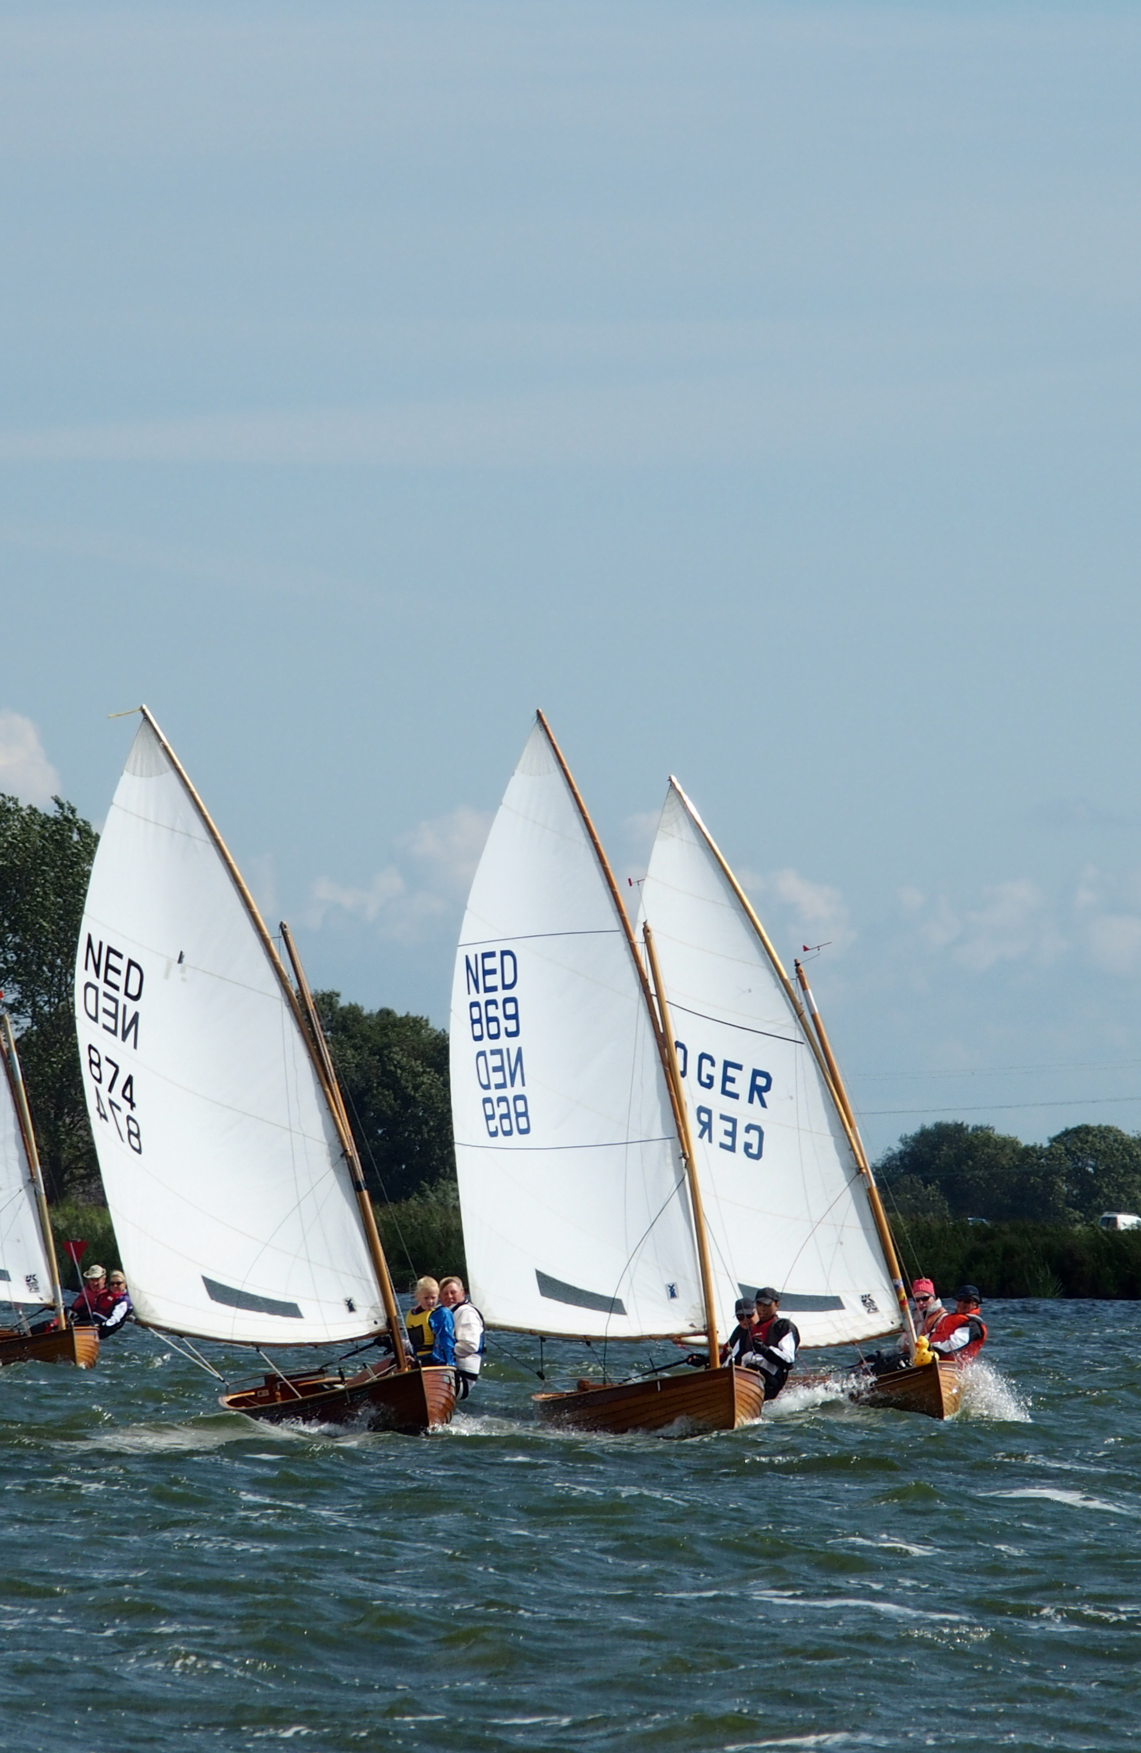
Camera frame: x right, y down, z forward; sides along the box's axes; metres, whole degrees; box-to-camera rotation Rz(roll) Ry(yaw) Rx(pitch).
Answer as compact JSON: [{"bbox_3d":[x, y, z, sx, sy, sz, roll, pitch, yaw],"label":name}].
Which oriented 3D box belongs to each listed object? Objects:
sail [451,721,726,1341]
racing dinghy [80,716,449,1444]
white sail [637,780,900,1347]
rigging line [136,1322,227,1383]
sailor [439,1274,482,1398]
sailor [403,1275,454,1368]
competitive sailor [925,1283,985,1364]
[{"bbox_3d":[0.135,1.129,150.000,2.500,4.750,0.600,-7,1,45],"label":"sail"},{"bbox_3d":[-2.379,1.482,149.885,2.070,5.600,3.680,-13,2,-14],"label":"racing dinghy"},{"bbox_3d":[1.336,1.696,181.384,0.700,5.240,3.040,-13,3,-39],"label":"white sail"},{"bbox_3d":[-3.167,3.880,164.915,0.820,0.500,0.250,1,-1,-30],"label":"rigging line"},{"bbox_3d":[-0.887,3.475,150.300,0.750,1.050,0.480,1,-1,-37],"label":"sailor"},{"bbox_3d":[-1.087,3.437,149.800,0.420,0.950,0.600,-1,-1,37],"label":"sailor"},{"bbox_3d":[3.422,4.128,182.086,0.750,0.950,0.600,8,-1,-41],"label":"competitive sailor"}]

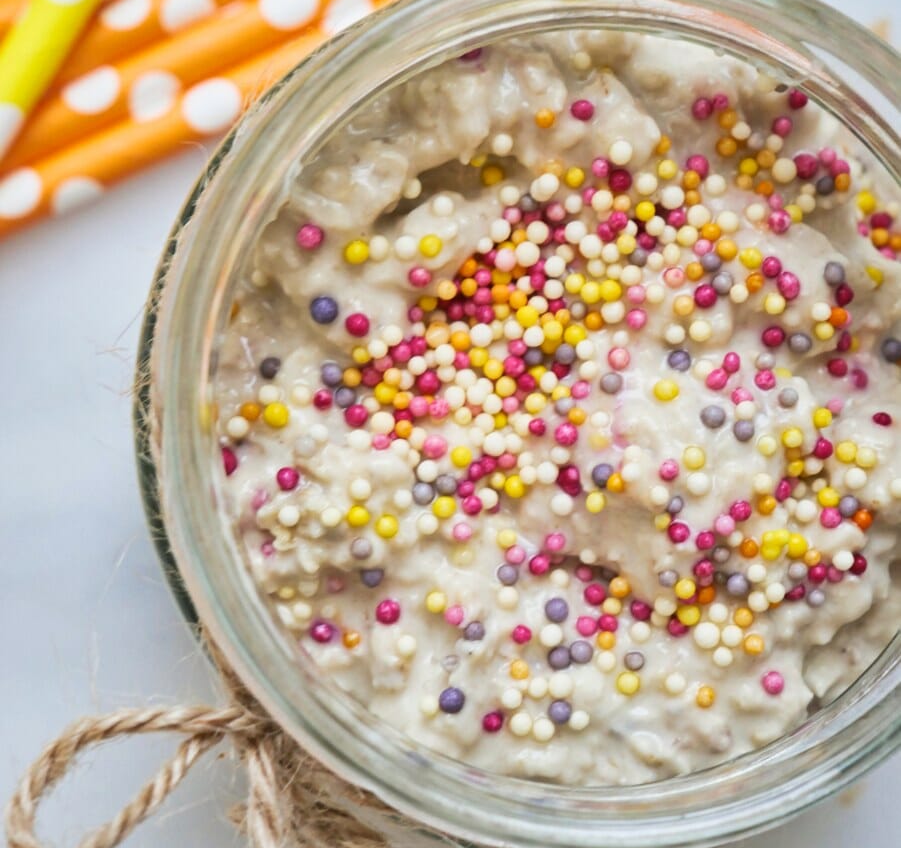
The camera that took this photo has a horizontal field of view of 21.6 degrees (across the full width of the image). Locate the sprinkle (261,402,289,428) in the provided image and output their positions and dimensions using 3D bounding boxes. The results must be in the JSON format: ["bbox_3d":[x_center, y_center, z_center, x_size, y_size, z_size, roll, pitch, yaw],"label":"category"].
[{"bbox_3d":[-0.015,-0.001,0.204,0.002,0.002,0.002,0,89,0],"label":"sprinkle"}]

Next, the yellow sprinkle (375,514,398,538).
[{"bbox_3d":[-0.006,0.009,0.204,0.002,0.002,0.002,0,89,0],"label":"yellow sprinkle"}]

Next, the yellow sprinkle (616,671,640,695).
[{"bbox_3d":[0.015,0.022,0.204,0.002,0.002,0.002,0,89,0],"label":"yellow sprinkle"}]

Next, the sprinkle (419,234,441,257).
[{"bbox_3d":[-0.002,-0.015,0.204,0.002,0.002,0.002,0,89,0],"label":"sprinkle"}]

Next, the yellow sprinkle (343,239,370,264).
[{"bbox_3d":[-0.008,-0.015,0.204,0.002,0.002,0.002,0,89,0],"label":"yellow sprinkle"}]

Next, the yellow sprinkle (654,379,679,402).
[{"bbox_3d":[0.019,-0.003,0.204,0.002,0.002,0.002,0,89,0],"label":"yellow sprinkle"}]

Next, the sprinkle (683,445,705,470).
[{"bbox_3d":[0.021,0.003,0.204,0.002,0.002,0.002,0,89,0],"label":"sprinkle"}]

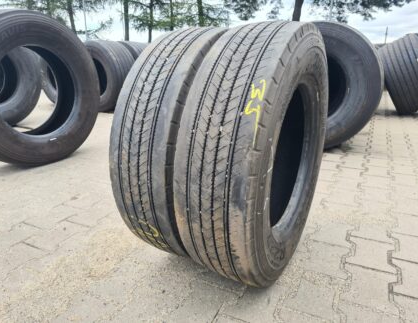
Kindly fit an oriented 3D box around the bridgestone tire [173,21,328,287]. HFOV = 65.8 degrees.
[{"bbox_3d":[0.202,-0.022,1.097,0.233,0.836,0.836,11,21,28],"label":"bridgestone tire"}]

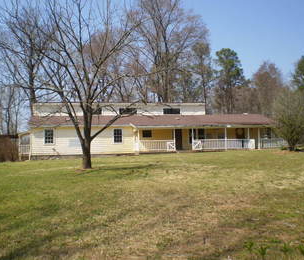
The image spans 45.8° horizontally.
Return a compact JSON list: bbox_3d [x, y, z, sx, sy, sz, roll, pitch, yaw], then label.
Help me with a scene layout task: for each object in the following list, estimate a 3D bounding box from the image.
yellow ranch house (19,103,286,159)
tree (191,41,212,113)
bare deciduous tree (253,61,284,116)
[{"bbox_3d":[0.034,-0.174,39.872,26.252,5.500,9.500,-1,-1,-8],"label":"yellow ranch house"},{"bbox_3d":[7.231,-5.378,51.906,2.888,15.094,2.900,-1,-1,0],"label":"tree"},{"bbox_3d":[18.837,-4.589,57.917,4.832,13.211,5.000,-1,-1,0],"label":"bare deciduous tree"}]

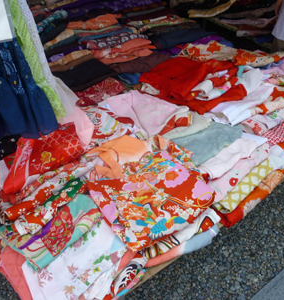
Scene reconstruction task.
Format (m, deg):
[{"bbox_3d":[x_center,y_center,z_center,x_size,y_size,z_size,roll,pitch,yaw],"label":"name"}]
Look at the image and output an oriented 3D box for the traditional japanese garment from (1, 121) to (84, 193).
[{"bbox_3d":[-0.452,0.009,1.480,0.420,0.080,0.290,-25,48,-30],"label":"traditional japanese garment"}]

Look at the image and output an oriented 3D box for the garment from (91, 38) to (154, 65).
[{"bbox_3d":[-0.110,-0.621,2.129,0.400,0.070,0.220,-25,48,-30],"label":"garment"}]

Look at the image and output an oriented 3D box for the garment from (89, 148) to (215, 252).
[{"bbox_3d":[0.043,0.176,1.300,0.400,0.090,0.325,-25,48,-30],"label":"garment"}]

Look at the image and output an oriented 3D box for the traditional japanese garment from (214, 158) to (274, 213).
[{"bbox_3d":[0.474,0.144,1.521,0.431,0.060,0.120,-31,51,-32],"label":"traditional japanese garment"}]

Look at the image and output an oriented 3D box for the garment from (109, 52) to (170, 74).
[{"bbox_3d":[-0.007,-0.538,2.125,0.420,0.060,0.200,-25,48,-30],"label":"garment"}]

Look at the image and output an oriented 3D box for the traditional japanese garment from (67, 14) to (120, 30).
[{"bbox_3d":[-0.333,-0.903,2.381,0.375,0.070,0.220,-16,45,-20],"label":"traditional japanese garment"}]

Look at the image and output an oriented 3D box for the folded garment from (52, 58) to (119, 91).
[{"bbox_3d":[-0.336,-0.439,1.946,0.330,0.060,0.270,-25,48,-30],"label":"folded garment"}]

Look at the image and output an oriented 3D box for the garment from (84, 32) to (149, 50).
[{"bbox_3d":[-0.179,-0.701,2.129,0.390,0.055,0.190,-25,48,-30],"label":"garment"}]

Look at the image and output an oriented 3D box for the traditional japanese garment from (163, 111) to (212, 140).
[{"bbox_3d":[0.237,-0.130,1.756,0.288,0.065,0.150,-21,47,-24],"label":"traditional japanese garment"}]

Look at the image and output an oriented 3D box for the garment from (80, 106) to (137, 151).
[{"bbox_3d":[-0.157,-0.115,1.701,0.242,0.080,0.220,-17,45,-21],"label":"garment"}]

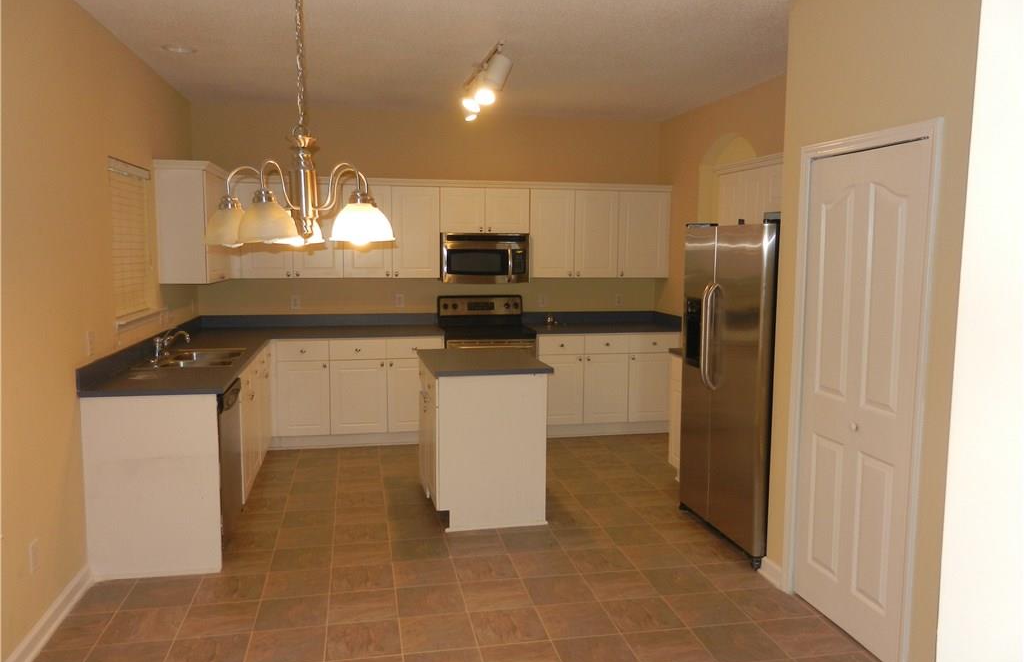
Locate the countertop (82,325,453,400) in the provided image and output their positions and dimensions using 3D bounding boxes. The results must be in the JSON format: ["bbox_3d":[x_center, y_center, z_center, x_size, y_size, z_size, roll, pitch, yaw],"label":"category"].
[{"bbox_3d":[-1.335,0.145,4.992,1.955,0.044,2.810,-1,6,-12],"label":"countertop"}]

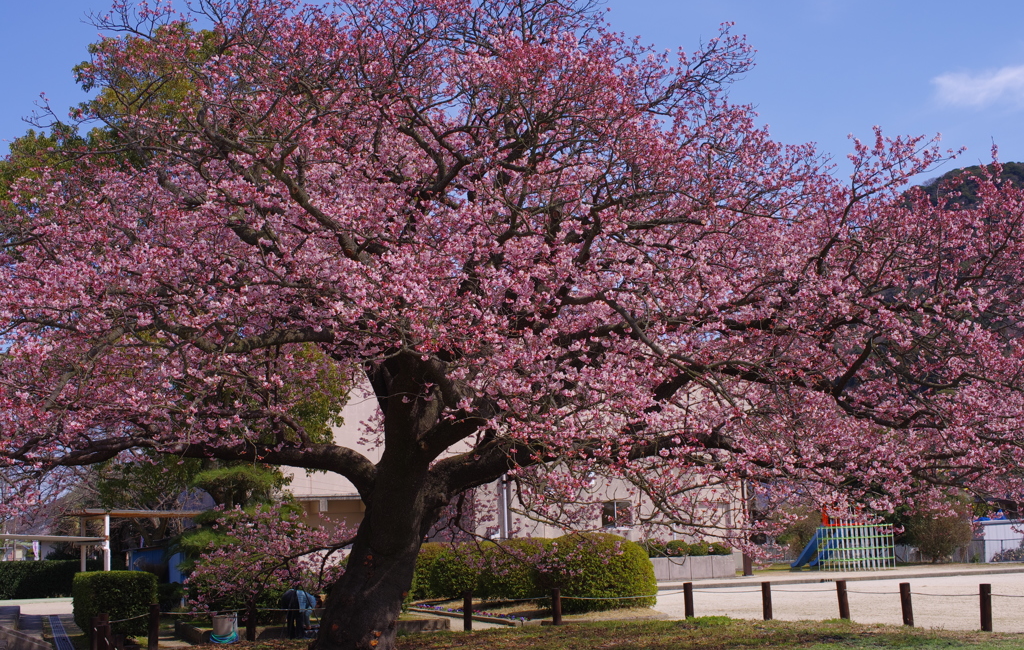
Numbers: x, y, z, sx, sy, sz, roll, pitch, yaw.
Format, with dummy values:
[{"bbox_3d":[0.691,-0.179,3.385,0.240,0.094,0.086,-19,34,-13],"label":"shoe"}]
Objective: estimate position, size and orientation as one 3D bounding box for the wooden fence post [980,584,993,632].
[{"bbox_3d":[5.883,3.509,18.300,0.140,0.610,0.140,-2,-8,0],"label":"wooden fence post"}]

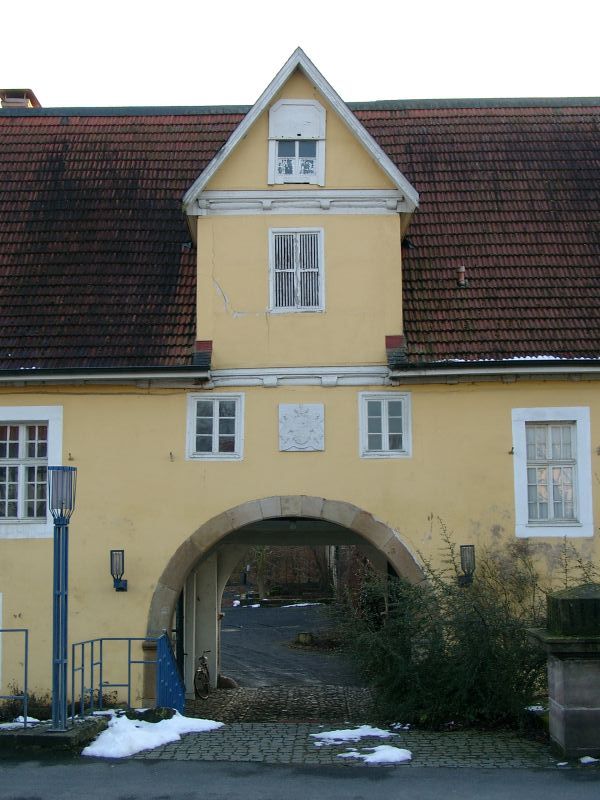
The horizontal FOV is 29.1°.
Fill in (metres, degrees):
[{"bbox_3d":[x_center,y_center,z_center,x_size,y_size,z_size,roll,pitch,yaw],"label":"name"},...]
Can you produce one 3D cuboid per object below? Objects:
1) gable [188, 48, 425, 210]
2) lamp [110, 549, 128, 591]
[{"bbox_3d":[0.023,-4.924,21.074,4.296,3.140,0.500,-1,-8,1],"label":"gable"},{"bbox_3d":[-3.120,2.939,19.918,0.230,0.720,0.450,-1,-8,1],"label":"lamp"}]

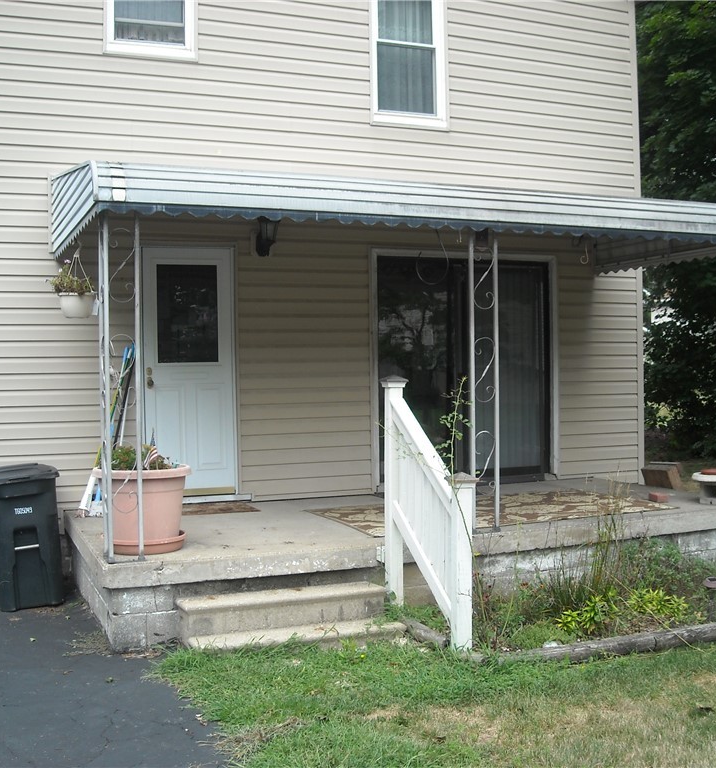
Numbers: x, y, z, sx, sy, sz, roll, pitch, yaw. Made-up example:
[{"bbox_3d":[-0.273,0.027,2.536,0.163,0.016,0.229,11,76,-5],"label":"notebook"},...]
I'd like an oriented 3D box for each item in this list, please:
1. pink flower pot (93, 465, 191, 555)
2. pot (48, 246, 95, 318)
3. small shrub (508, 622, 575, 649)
[{"bbox_3d":[-1.371,0.784,6.597,0.620,0.520,0.620,-1,1,-23],"label":"pink flower pot"},{"bbox_3d":[-1.937,-0.692,6.997,0.290,0.490,0.300,-1,1,-23],"label":"pot"},{"bbox_3d":[1.046,1.412,6.048,0.360,0.150,0.340,-1,1,-23],"label":"small shrub"}]

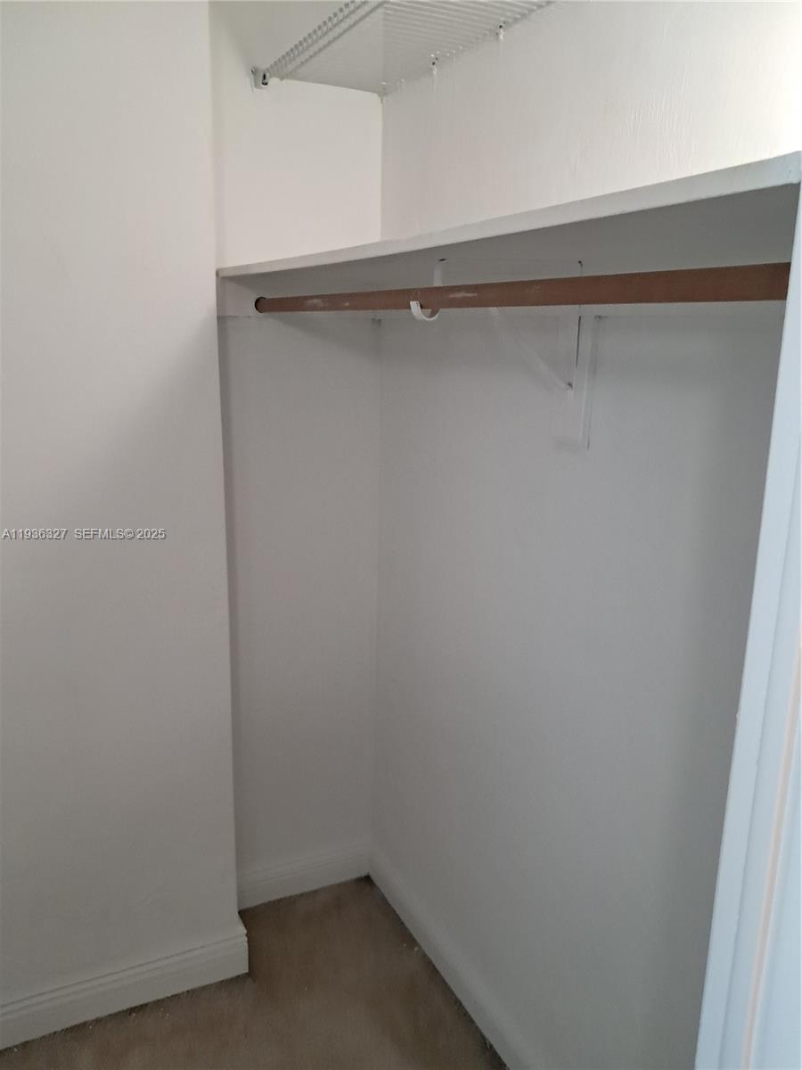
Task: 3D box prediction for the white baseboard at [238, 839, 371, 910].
[{"bbox_3d":[-0.291,0.994,2.448,0.439,0.117,0.016,-6,16,-26],"label":"white baseboard"}]

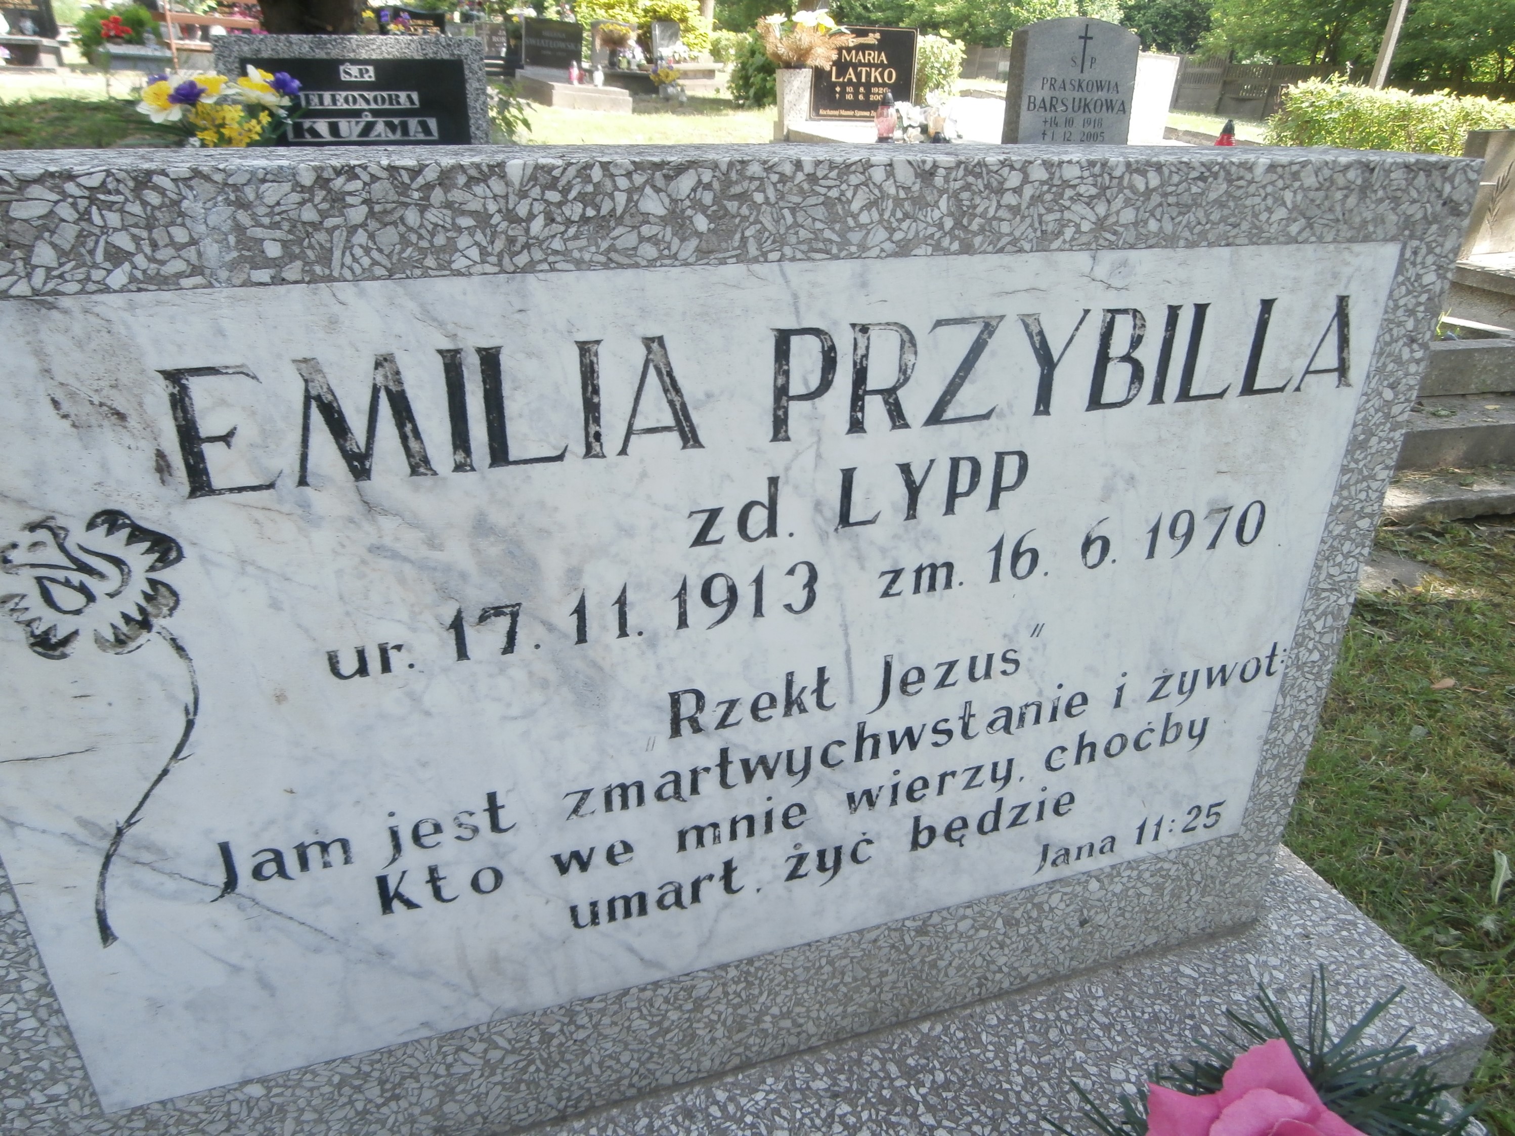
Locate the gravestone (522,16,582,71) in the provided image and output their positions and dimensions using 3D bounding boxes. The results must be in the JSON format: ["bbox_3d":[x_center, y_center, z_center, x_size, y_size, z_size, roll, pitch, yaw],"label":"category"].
[{"bbox_3d":[-2.398,-6.088,12.233,0.690,0.500,0.090,-8,29,-19],"label":"gravestone"}]

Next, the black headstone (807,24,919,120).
[{"bbox_3d":[0.514,-2.408,5.122,0.530,0.400,0.070,-8,29,-19],"label":"black headstone"}]

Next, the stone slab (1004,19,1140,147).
[{"bbox_3d":[1.266,-1.852,4.273,0.495,0.680,0.110,-8,29,-19],"label":"stone slab"}]

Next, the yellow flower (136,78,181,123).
[{"bbox_3d":[-1.340,-1.046,2.350,0.090,0.087,0.075,-10,30,-22],"label":"yellow flower"}]

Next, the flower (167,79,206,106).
[{"bbox_3d":[-1.276,-1.065,2.350,0.076,0.056,0.070,-10,30,-22],"label":"flower"}]

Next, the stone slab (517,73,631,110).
[{"bbox_3d":[-2.111,-5.417,11.890,0.850,0.240,1.700,-10,30,-22],"label":"stone slab"}]

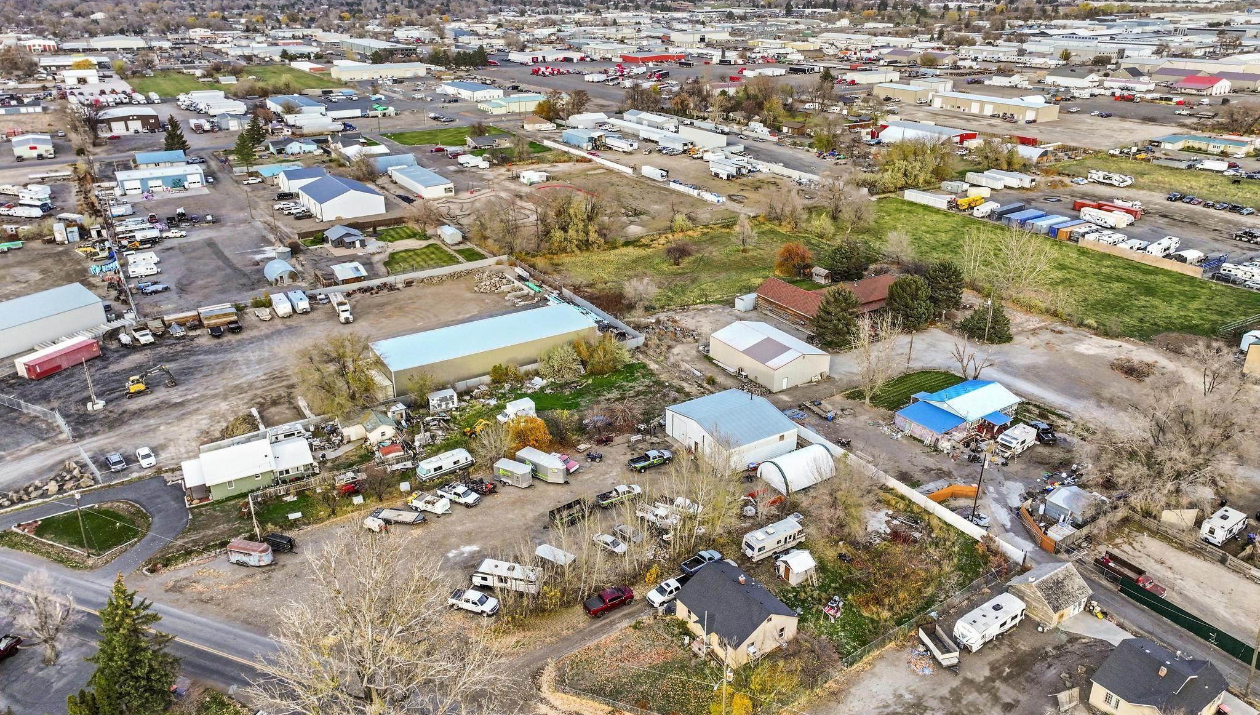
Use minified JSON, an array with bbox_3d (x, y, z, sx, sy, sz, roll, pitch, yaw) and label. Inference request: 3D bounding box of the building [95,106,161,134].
[{"bbox_3d":[-228.140,-107.900,395.960,23.800,7.200,26.000,-14,27,-29],"label":"building"}]

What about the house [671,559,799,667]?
[{"bbox_3d":[11.350,26.680,93.200,9.100,5.300,10.000,-15,28,-31],"label":"house"}]

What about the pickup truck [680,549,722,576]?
[{"bbox_3d":[8.680,24.694,105.218,5.350,1.800,1.900,-17,29,-34],"label":"pickup truck"}]

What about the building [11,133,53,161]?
[{"bbox_3d":[-231.750,-82.001,339.230,12.600,7.900,10.600,-14,28,-29],"label":"building"}]

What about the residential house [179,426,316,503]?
[{"bbox_3d":[-53.060,15.230,121.310,16.000,3.300,10.000,-13,27,-27],"label":"residential house"}]

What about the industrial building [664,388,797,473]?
[{"bbox_3d":[15.400,10.338,133.017,13.300,5.600,15.300,-14,28,-29],"label":"industrial building"}]

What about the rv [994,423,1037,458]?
[{"bbox_3d":[56.008,12.195,126.851,7.200,2.900,2.500,-17,29,-33],"label":"rv"}]

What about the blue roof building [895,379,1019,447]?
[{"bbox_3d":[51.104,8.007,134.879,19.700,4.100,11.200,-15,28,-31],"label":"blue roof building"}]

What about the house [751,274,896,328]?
[{"bbox_3d":[42.430,-12.950,182.870,28.000,5.900,19.300,-14,28,-30],"label":"house"}]

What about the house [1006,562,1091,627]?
[{"bbox_3d":[46.510,25.650,96.790,6.700,4.300,6.150,-14,27,-29],"label":"house"}]

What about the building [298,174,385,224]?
[{"bbox_3d":[-86.170,-48.270,260.840,18.300,8.000,24.400,-15,28,-30],"label":"building"}]

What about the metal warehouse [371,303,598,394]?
[{"bbox_3d":[-25.850,-1.980,158.220,38.600,5.050,12.900,-14,27,-29],"label":"metal warehouse"}]

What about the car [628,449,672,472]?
[{"bbox_3d":[3.110,14.630,124.400,6.100,1.920,2.020,-13,27,-26],"label":"car"}]

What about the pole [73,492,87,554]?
[{"bbox_3d":[-64.573,19.544,102.824,0.600,8.800,0.500,0,24,0],"label":"pole"}]

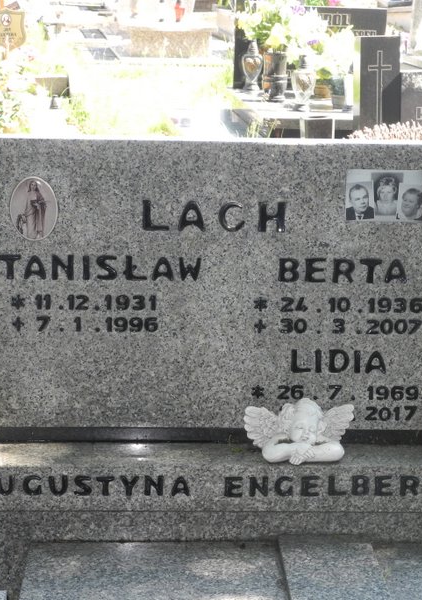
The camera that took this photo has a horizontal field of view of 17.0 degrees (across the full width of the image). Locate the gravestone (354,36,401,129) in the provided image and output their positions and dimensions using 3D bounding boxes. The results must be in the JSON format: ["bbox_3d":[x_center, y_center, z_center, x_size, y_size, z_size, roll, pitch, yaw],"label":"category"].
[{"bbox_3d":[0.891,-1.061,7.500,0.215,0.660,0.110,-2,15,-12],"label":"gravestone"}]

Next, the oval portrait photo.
[{"bbox_3d":[-0.329,-0.170,2.627,0.090,0.120,0.008,0,10,-2],"label":"oval portrait photo"}]

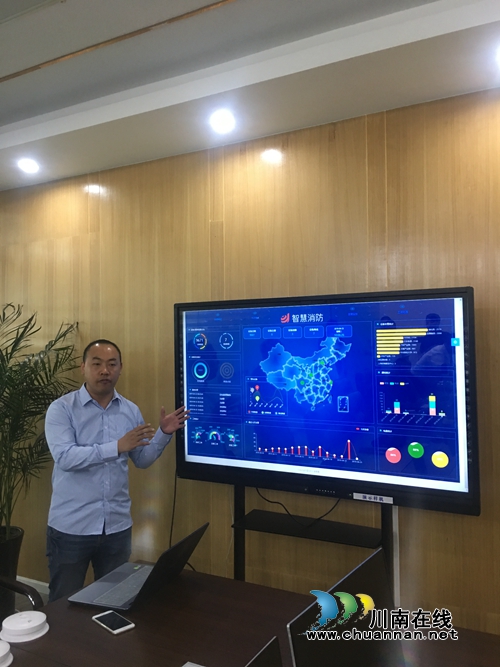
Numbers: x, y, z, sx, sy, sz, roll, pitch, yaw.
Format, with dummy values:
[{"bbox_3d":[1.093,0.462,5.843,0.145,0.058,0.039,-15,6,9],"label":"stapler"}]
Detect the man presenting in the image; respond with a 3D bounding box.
[{"bbox_3d":[-0.561,0.884,2.368,0.570,1.710,0.500,0,-1,-34],"label":"man presenting"}]

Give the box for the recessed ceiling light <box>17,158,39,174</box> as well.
[{"bbox_3d":[-1.380,-1.053,3.474,0.130,0.050,0.130,-1,-1,29],"label":"recessed ceiling light"}]

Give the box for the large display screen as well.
[{"bbox_3d":[0.286,0.294,2.701,1.528,0.938,0.088,-1,-1,29],"label":"large display screen"}]

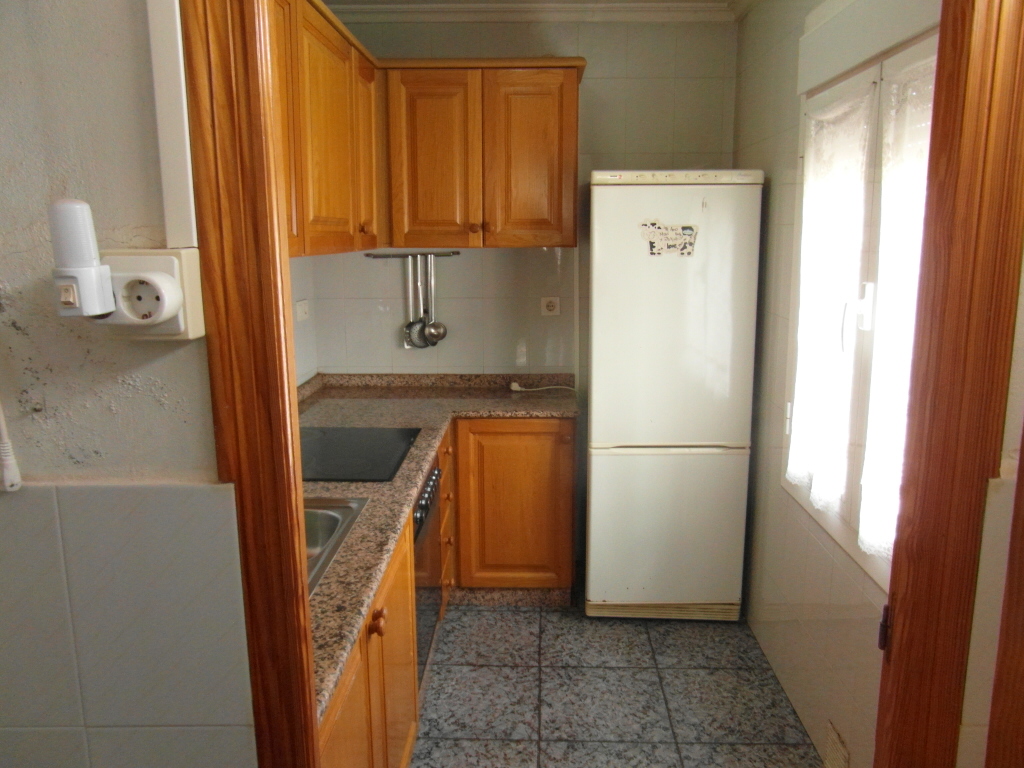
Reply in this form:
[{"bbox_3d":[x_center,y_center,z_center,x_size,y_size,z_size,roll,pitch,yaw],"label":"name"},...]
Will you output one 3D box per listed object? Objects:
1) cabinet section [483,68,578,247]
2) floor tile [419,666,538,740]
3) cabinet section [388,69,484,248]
[{"bbox_3d":[0.080,-0.901,2.908,0.361,0.659,0.360,0,12,2],"label":"cabinet section"},{"bbox_3d":[-0.103,1.017,2.274,0.391,0.012,0.379,0,10,2],"label":"floor tile"},{"bbox_3d":[-0.285,-0.902,2.922,0.368,0.659,0.360,0,12,2],"label":"cabinet section"}]

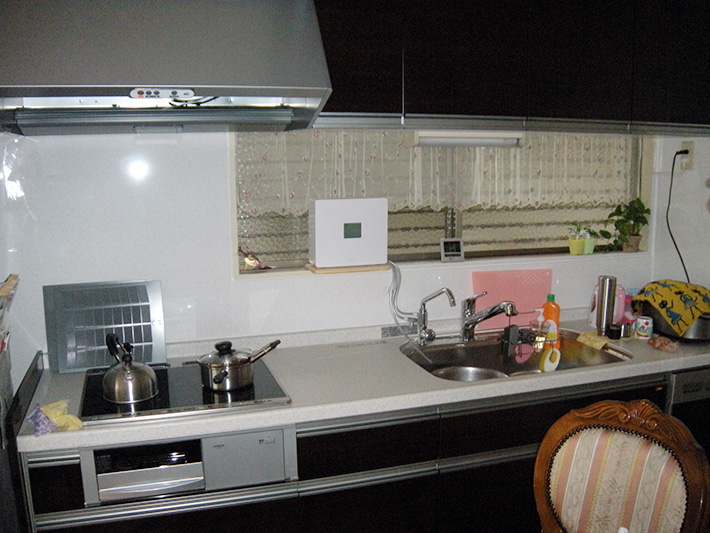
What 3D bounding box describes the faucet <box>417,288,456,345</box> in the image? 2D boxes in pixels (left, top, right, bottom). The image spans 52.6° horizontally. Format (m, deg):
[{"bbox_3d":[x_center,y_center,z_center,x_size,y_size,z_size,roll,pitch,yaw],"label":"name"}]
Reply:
[{"bbox_3d":[0.308,0.193,2.727,0.054,0.234,0.198,-8,10,-42],"label":"faucet"}]

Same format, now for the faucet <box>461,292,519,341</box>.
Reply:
[{"bbox_3d":[0.512,0.202,2.753,0.059,0.203,0.267,-7,10,-40],"label":"faucet"}]

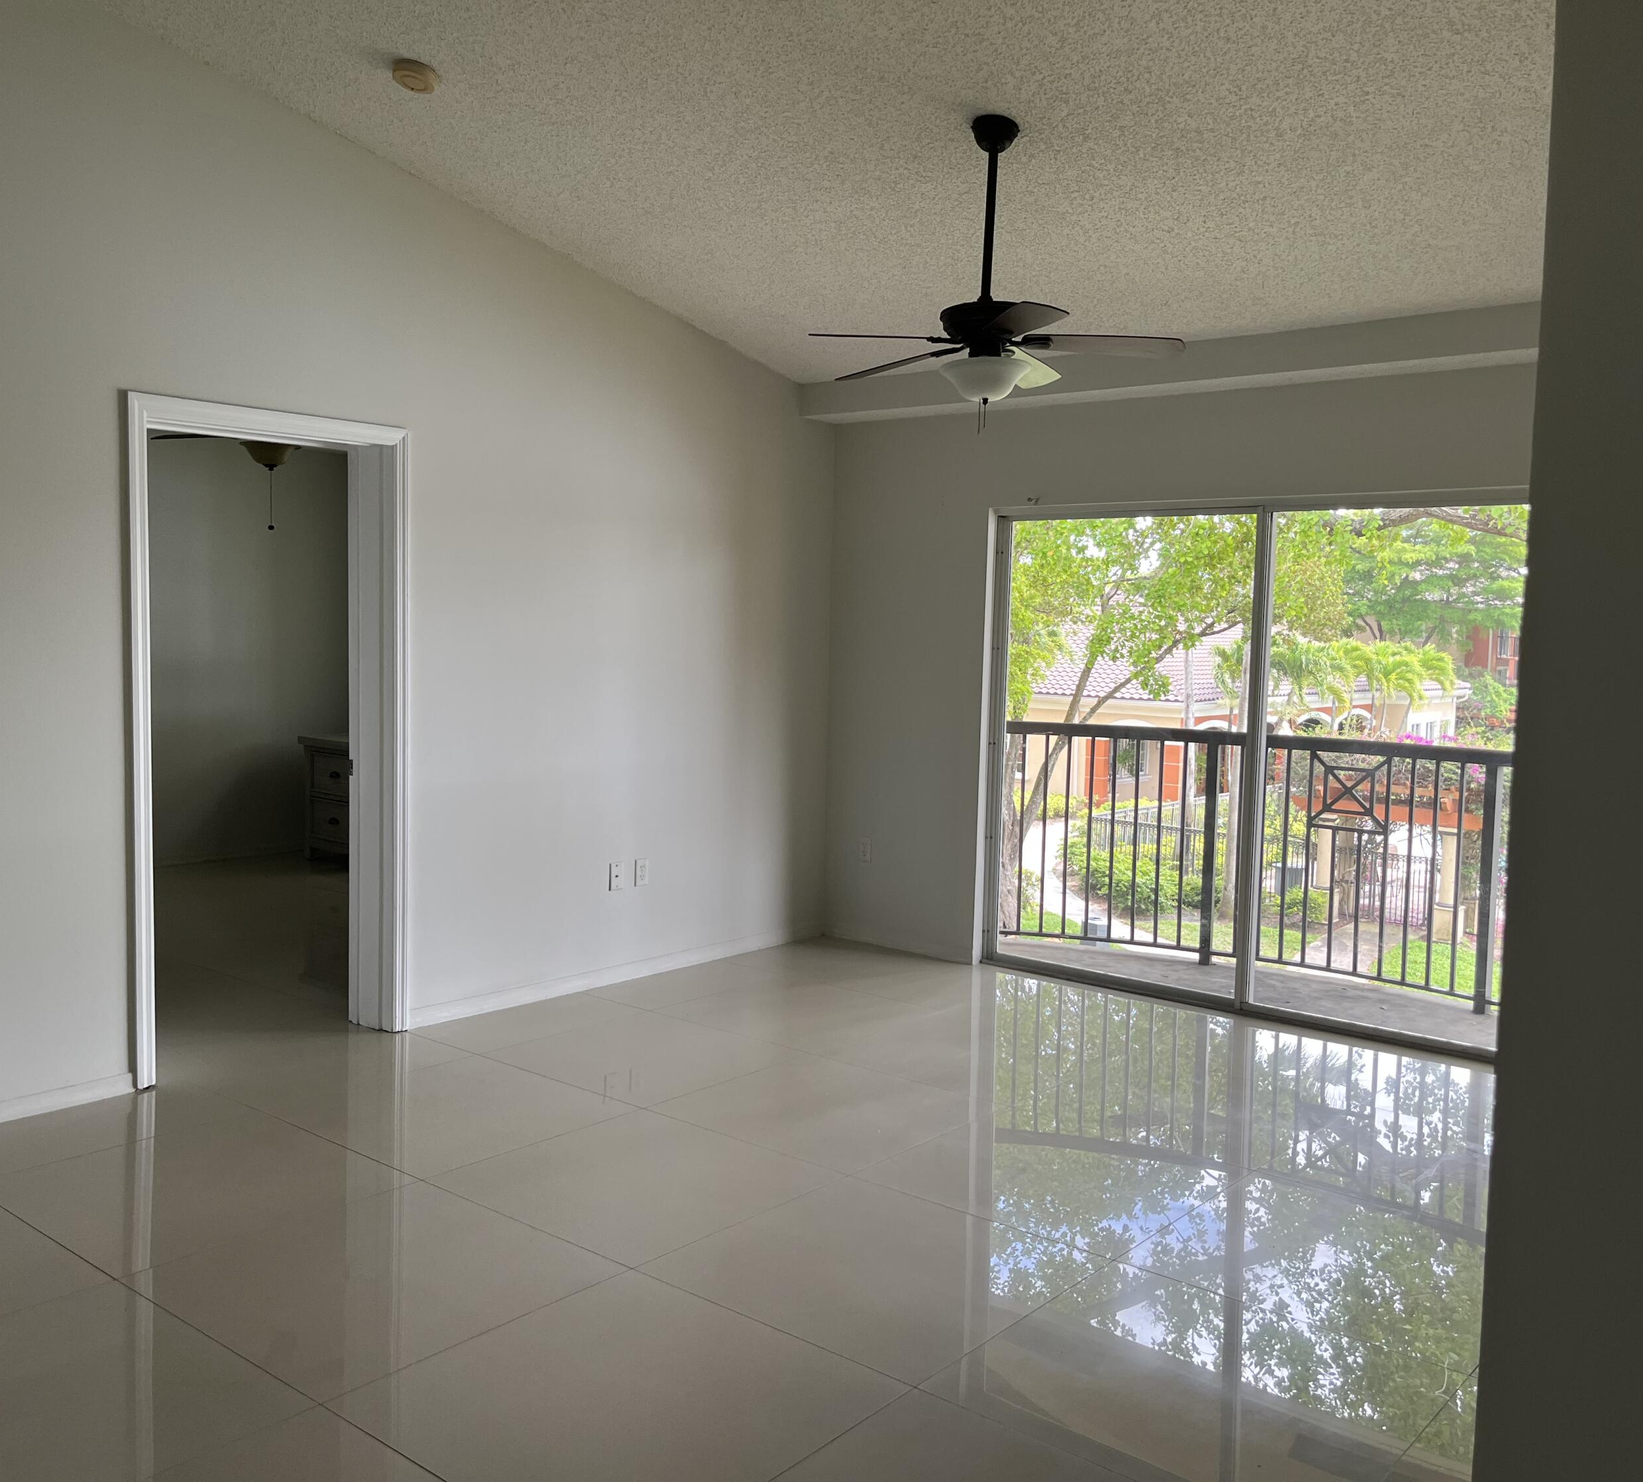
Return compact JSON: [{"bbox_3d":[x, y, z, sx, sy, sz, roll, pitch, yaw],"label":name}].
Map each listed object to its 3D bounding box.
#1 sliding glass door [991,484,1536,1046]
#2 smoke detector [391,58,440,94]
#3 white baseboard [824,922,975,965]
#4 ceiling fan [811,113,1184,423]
[{"bbox_3d":[1.683,0.061,5.784,2.400,2.010,0.130,5,6,39],"label":"sliding glass door"},{"bbox_3d":[-1.198,-1.956,4.378,0.134,0.038,0.134,8,-4,1],"label":"smoke detector"},{"bbox_3d":[0.343,0.926,6.821,0.870,0.066,0.014,5,6,39],"label":"white baseboard"},{"bbox_3d":[0.473,-1.337,4.212,1.120,0.840,1.120,5,6,39],"label":"ceiling fan"}]

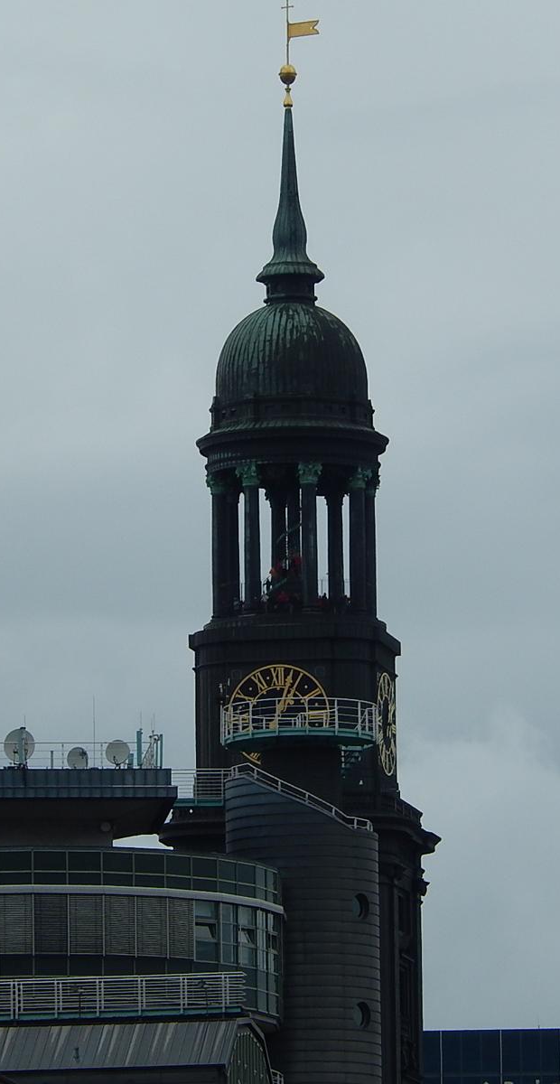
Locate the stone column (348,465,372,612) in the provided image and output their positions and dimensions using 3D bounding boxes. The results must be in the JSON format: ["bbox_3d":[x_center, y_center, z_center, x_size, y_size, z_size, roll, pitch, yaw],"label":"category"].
[{"bbox_3d":[6.299,-0.089,784.000,1.750,11.600,1.750,-1,-8,0],"label":"stone column"}]

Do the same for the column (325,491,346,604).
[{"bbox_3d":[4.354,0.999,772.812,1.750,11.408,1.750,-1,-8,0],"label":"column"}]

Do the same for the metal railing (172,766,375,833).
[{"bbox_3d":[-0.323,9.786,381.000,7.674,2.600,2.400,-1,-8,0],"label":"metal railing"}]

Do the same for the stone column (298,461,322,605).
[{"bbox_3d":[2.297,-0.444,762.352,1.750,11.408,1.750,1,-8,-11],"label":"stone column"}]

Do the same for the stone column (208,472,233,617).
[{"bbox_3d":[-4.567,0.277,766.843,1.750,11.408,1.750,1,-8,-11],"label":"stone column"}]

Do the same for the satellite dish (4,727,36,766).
[{"bbox_3d":[-9.239,7.271,355.000,1.100,1.350,0.650,-2,-8,10],"label":"satellite dish"}]

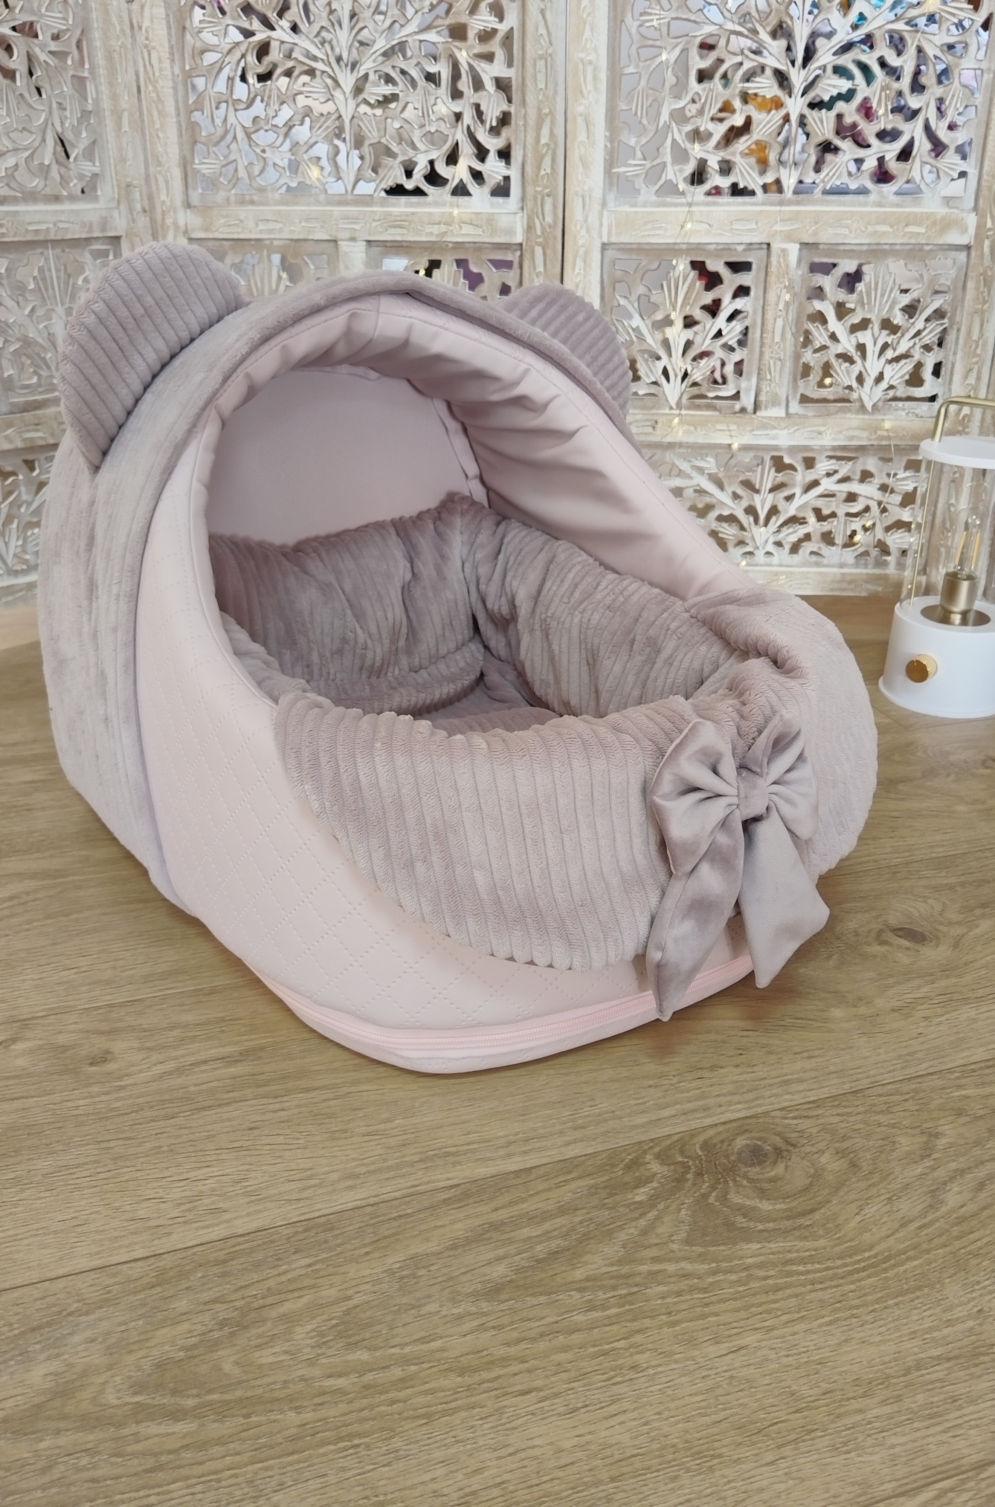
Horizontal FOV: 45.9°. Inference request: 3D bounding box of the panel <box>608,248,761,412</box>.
[{"bbox_3d":[0.221,-0.498,1.374,0.182,0.182,0.018,1,25,2],"label":"panel"}]

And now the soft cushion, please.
[{"bbox_3d":[-0.014,-0.030,0.844,0.410,0.195,0.510,-16,29,-31],"label":"soft cushion"}]

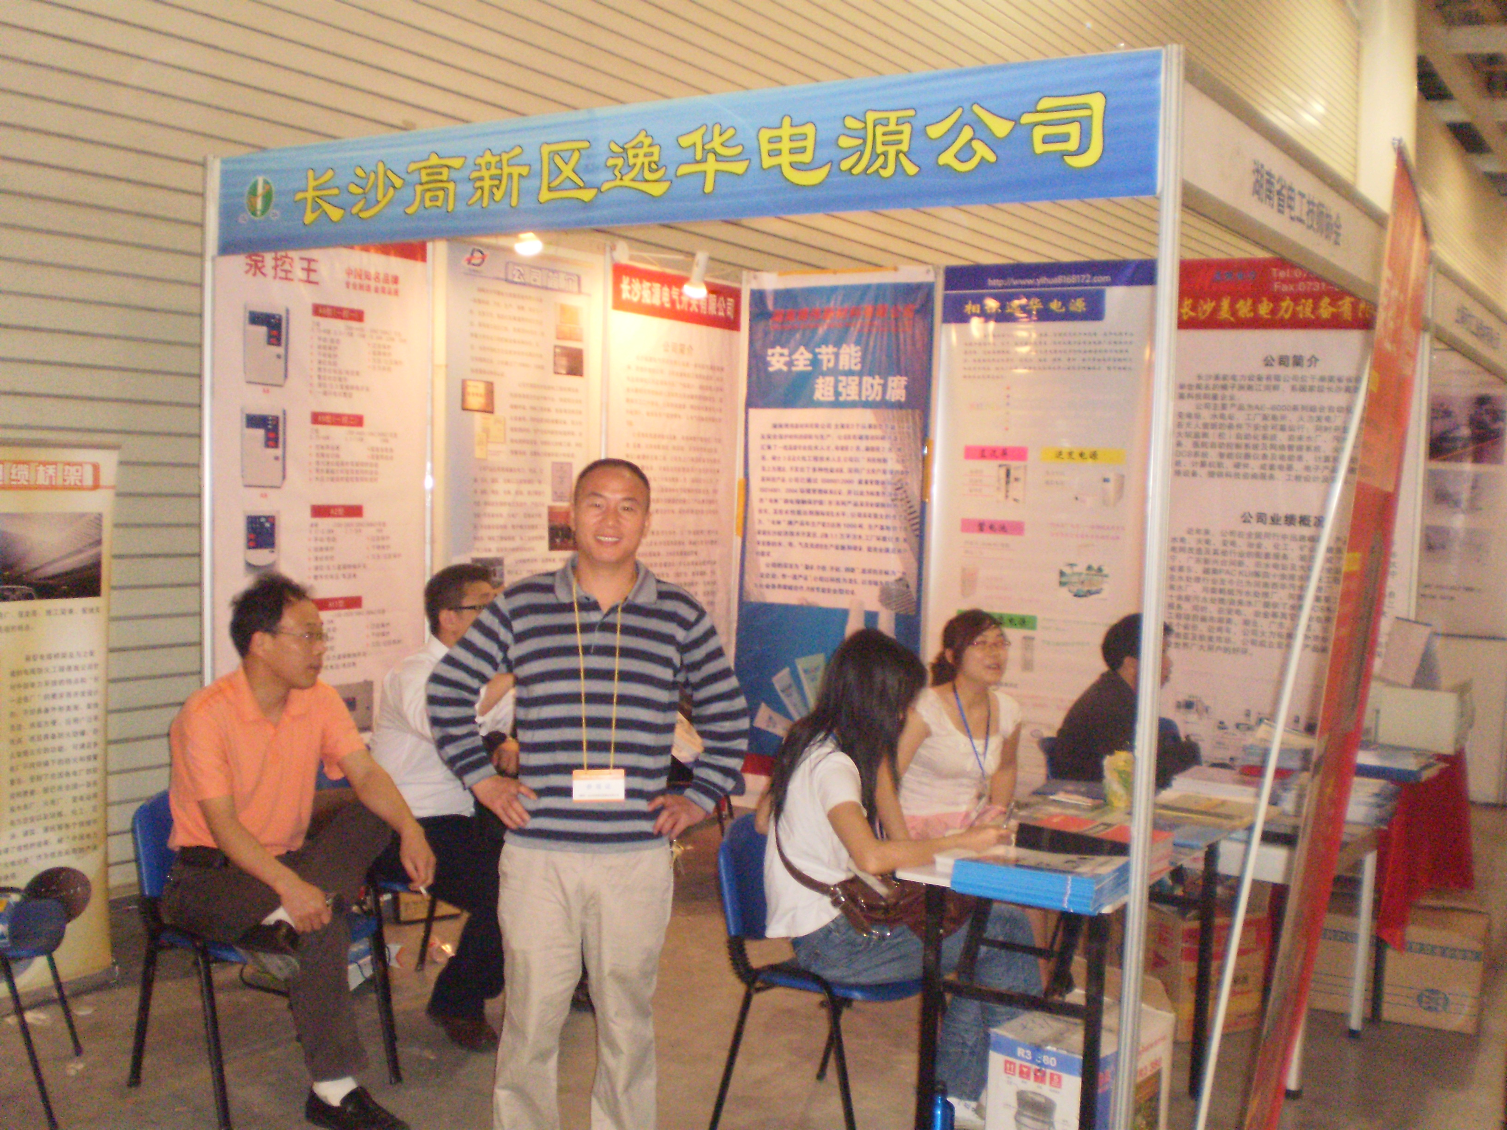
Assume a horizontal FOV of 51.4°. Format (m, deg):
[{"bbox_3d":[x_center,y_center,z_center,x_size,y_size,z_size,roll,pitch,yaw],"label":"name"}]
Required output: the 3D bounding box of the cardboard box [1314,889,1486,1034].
[{"bbox_3d":[1.980,1.184,4.899,0.520,0.370,0.380,3,4,23],"label":"cardboard box"}]

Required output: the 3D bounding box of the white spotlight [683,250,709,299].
[{"bbox_3d":[-0.229,-1.163,6.280,0.090,0.190,0.090,15,9,31],"label":"white spotlight"}]

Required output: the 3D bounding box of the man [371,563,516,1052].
[{"bbox_3d":[-0.732,0.664,4.467,0.710,1.290,0.520,3,4,12],"label":"man"}]

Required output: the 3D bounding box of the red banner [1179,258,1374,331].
[{"bbox_3d":[2.052,-1.048,5.995,0.950,0.275,0.020,4,4,32],"label":"red banner"}]

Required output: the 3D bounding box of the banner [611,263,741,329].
[{"bbox_3d":[-0.313,-1.173,6.910,0.020,0.195,0.980,4,4,32],"label":"banner"}]

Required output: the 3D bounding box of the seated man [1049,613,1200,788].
[{"bbox_3d":[1.267,0.751,4.951,0.700,1.180,0.500,3,4,14],"label":"seated man"}]

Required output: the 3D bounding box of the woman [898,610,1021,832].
[{"bbox_3d":[0.685,0.741,4.670,0.460,1.200,0.720,-1,5,-39],"label":"woman"}]

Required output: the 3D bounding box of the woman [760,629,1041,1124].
[{"bbox_3d":[0.383,0.776,3.843,0.700,1.220,0.470,3,4,12],"label":"woman"}]

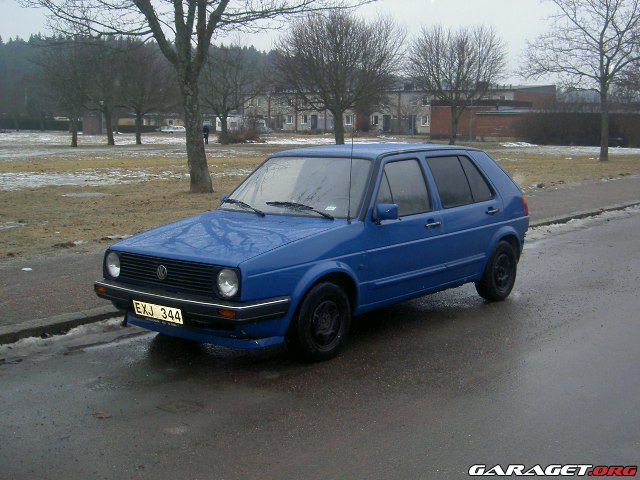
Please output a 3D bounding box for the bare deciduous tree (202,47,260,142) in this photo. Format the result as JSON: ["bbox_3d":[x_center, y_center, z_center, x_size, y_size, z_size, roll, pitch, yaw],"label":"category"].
[{"bbox_3d":[-7.634,-12.362,69.000,5.344,8.440,5.300,-1,8,0],"label":"bare deciduous tree"}]

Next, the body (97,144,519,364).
[{"bbox_3d":[0.218,-0.051,6.779,1.690,1.415,3.990,5,10,40],"label":"body"}]

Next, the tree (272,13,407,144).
[{"bbox_3d":[1.510,-12.507,63.000,10.068,10.532,9.800,-1,8,0],"label":"tree"}]

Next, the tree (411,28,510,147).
[{"bbox_3d":[11.325,-12.786,67.000,8.071,9.924,8.000,-1,8,0],"label":"tree"}]

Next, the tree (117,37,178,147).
[{"bbox_3d":[-14.419,-12.413,68.000,5.183,8.861,5.200,-1,8,0],"label":"tree"}]

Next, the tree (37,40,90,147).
[{"bbox_3d":[-19.825,-11.345,63.000,4.259,8.209,4.600,-1,8,0],"label":"tree"}]

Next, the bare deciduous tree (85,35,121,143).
[{"bbox_3d":[-17.484,-12.007,66.000,3.245,8.681,4.200,-1,8,0],"label":"bare deciduous tree"}]

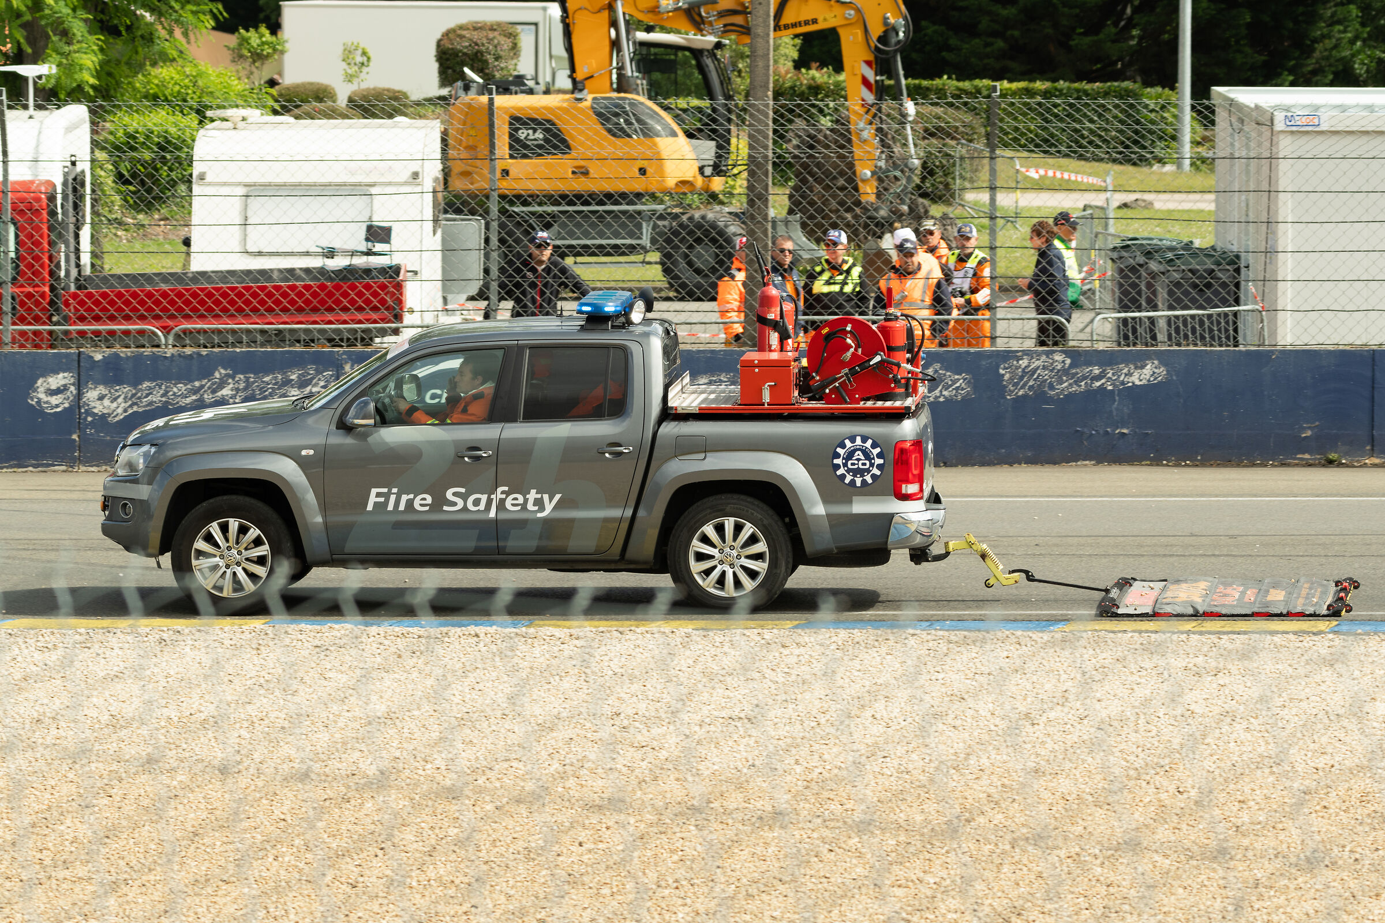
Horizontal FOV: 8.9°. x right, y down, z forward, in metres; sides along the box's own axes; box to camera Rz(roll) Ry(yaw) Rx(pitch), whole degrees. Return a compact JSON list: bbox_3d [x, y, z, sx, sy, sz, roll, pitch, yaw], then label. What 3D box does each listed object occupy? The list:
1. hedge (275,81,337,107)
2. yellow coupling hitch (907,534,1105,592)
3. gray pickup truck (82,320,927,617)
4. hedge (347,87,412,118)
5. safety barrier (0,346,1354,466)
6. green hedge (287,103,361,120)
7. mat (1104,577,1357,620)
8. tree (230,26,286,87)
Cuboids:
[{"bbox_3d":[-6.181,-5.795,142.000,1.050,0.580,1.000,0,4,0],"label":"hedge"},{"bbox_3d":[1.992,0.636,55.550,1.240,0.380,0.140,0,5,5],"label":"yellow coupling hitch"},{"bbox_3d":[-1.073,-0.027,55.727,5.250,1.850,2.000,0,5,5],"label":"gray pickup truck"},{"bbox_3d":[-4.935,-5.628,140.000,1.020,0.620,1.000,0,4,0],"label":"hedge"},{"bbox_3d":[0.004,-0.409,67.200,10.500,0.920,0.380,0,4,4],"label":"safety barrier"},{"bbox_3d":[-5.722,-5.278,138.000,1.200,0.620,1.150,0,4,0],"label":"green hedge"},{"bbox_3d":[3.367,0.826,55.664,1.580,0.090,2.050,0,5,5],"label":"mat"},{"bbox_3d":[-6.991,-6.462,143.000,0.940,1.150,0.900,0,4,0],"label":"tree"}]

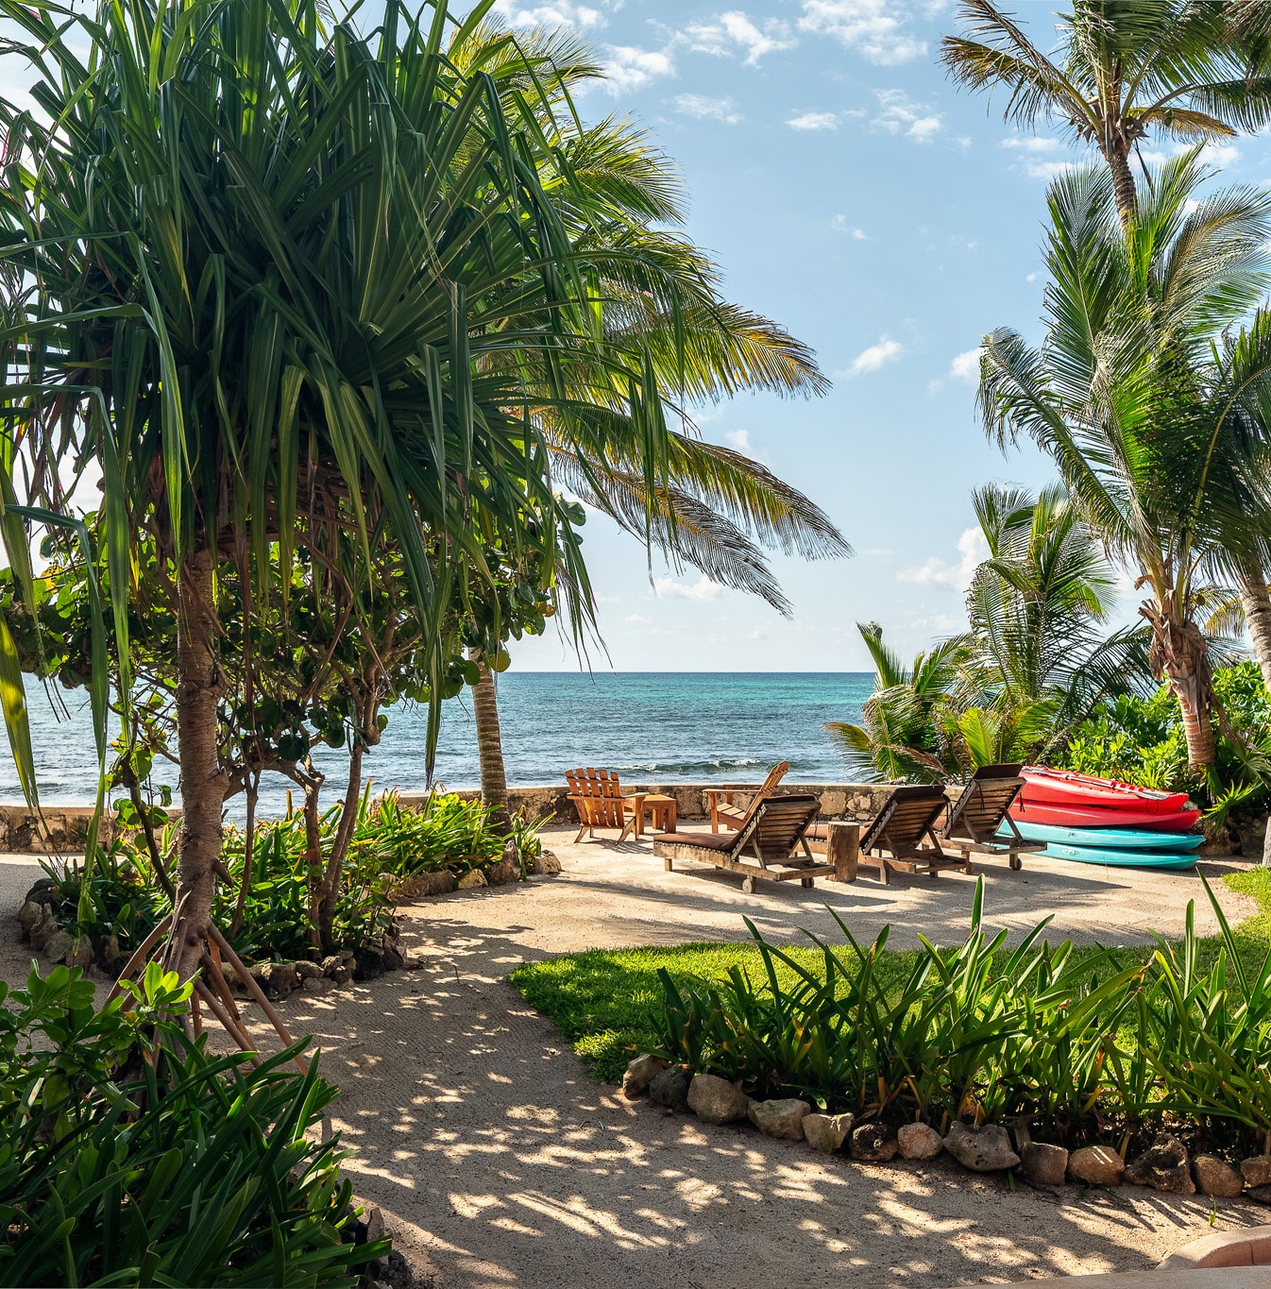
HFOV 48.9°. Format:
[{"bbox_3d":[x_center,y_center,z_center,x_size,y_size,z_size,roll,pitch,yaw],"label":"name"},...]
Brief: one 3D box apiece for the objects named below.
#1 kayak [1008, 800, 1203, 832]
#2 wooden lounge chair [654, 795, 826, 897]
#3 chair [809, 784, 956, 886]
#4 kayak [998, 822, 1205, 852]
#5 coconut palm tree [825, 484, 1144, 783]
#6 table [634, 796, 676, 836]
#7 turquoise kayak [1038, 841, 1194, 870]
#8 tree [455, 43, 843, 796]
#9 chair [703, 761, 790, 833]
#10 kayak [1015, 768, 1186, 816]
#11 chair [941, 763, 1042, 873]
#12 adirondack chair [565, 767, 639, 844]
[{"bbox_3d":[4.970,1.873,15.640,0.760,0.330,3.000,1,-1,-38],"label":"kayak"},{"bbox_3d":[1.040,1.937,14.120,0.720,0.890,2.000,1,-1,-30],"label":"wooden lounge chair"},{"bbox_3d":[2.400,1.916,14.283,0.670,0.890,2.000,1,-1,-33],"label":"chair"},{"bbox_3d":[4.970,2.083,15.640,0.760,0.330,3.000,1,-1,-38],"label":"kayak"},{"bbox_3d":[5.120,0.006,20.300,4.500,4.600,4.200,0,-1,0],"label":"coconut palm tree"},{"bbox_3d":[0.224,2.218,18.141,0.480,0.440,0.480,0,-1,-20],"label":"table"},{"bbox_3d":[4.900,2.262,15.600,0.750,0.310,3.000,1,-1,-35],"label":"turquoise kayak"},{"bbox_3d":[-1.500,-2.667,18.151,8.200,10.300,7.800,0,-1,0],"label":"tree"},{"bbox_3d":[1.460,2.001,18.300,0.980,0.930,0.760,0,-1,17],"label":"chair"},{"bbox_3d":[4.860,1.623,15.650,0.760,0.380,3.100,1,-1,-35],"label":"kayak"},{"bbox_3d":[3.500,1.853,15.150,0.720,1.080,2.000,1,-1,-28],"label":"chair"},{"bbox_3d":[-0.360,1.984,17.450,0.760,0.930,0.920,0,-1,15],"label":"adirondack chair"}]

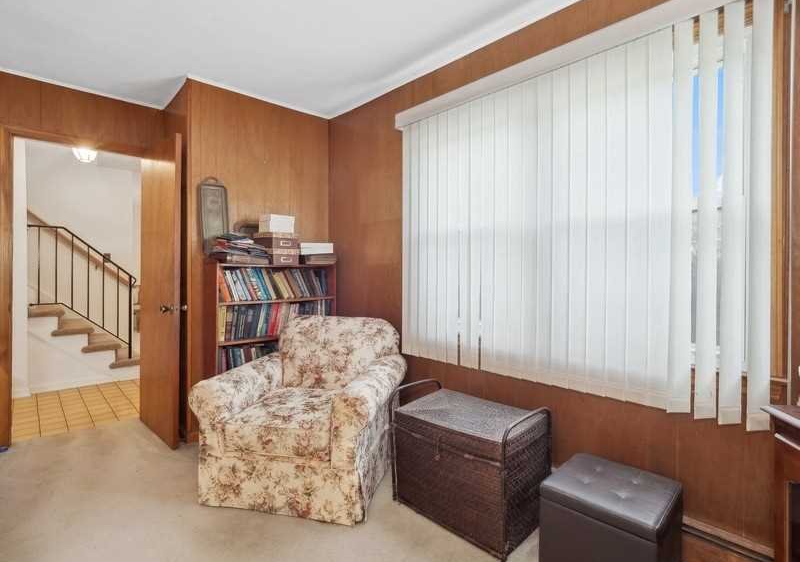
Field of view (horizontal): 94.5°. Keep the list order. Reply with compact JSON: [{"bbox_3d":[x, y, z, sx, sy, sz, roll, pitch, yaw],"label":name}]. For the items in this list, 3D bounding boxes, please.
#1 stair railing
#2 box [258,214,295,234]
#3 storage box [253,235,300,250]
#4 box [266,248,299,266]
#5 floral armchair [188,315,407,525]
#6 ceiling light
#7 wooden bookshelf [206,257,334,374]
[{"bbox_3d":[-3.232,0.164,3.817,0.839,1.397,0.050,-1,1,-40],"label":"stair railing"},{"bbox_3d":[-0.901,-0.396,2.711,0.175,0.140,0.190,1,2,44],"label":"box"},{"bbox_3d":[-0.906,-0.275,2.723,0.290,0.103,0.200,1,2,44],"label":"storage box"},{"bbox_3d":[-0.906,-0.170,2.725,0.290,0.112,0.200,1,2,44],"label":"box"},{"bbox_3d":[-0.508,0.671,2.163,0.915,0.870,0.860,0,1,11],"label":"floral armchair"},{"bbox_3d":[-3.070,-1.268,3.597,0.260,0.190,0.260,-1,1,-40],"label":"ceiling light"},{"bbox_3d":[-0.914,0.487,2.703,0.862,1.215,0.280,-1,2,-43],"label":"wooden bookshelf"}]

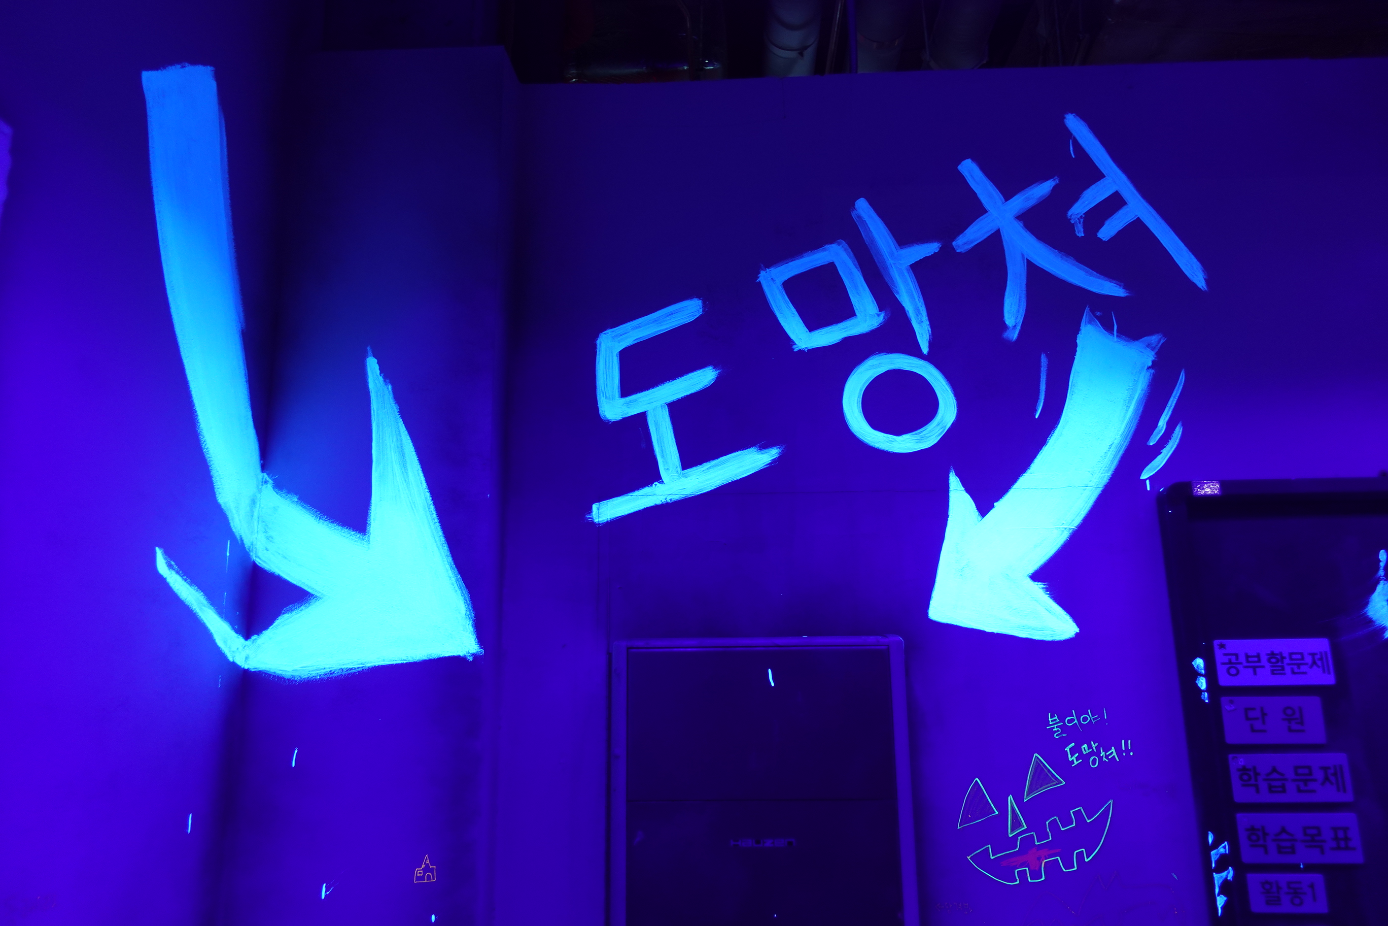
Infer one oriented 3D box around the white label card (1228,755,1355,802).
[{"bbox_3d":[1.113,0.586,1.725,0.214,0.086,0.004,-1,-13,3],"label":"white label card"}]

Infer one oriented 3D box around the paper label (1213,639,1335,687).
[{"bbox_3d":[1.112,0.381,1.772,0.214,0.087,0.004,-1,-13,3],"label":"paper label"}]

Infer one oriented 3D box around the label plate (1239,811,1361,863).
[{"bbox_3d":[1.114,0.689,1.701,0.214,0.086,0.004,-1,-13,3],"label":"label plate"}]

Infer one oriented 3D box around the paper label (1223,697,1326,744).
[{"bbox_3d":[1.096,0.485,1.749,0.183,0.086,0.004,-1,-13,3],"label":"paper label"}]

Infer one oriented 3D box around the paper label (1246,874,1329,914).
[{"bbox_3d":[1.079,0.782,1.682,0.135,0.066,0.004,-1,-13,3],"label":"paper label"}]

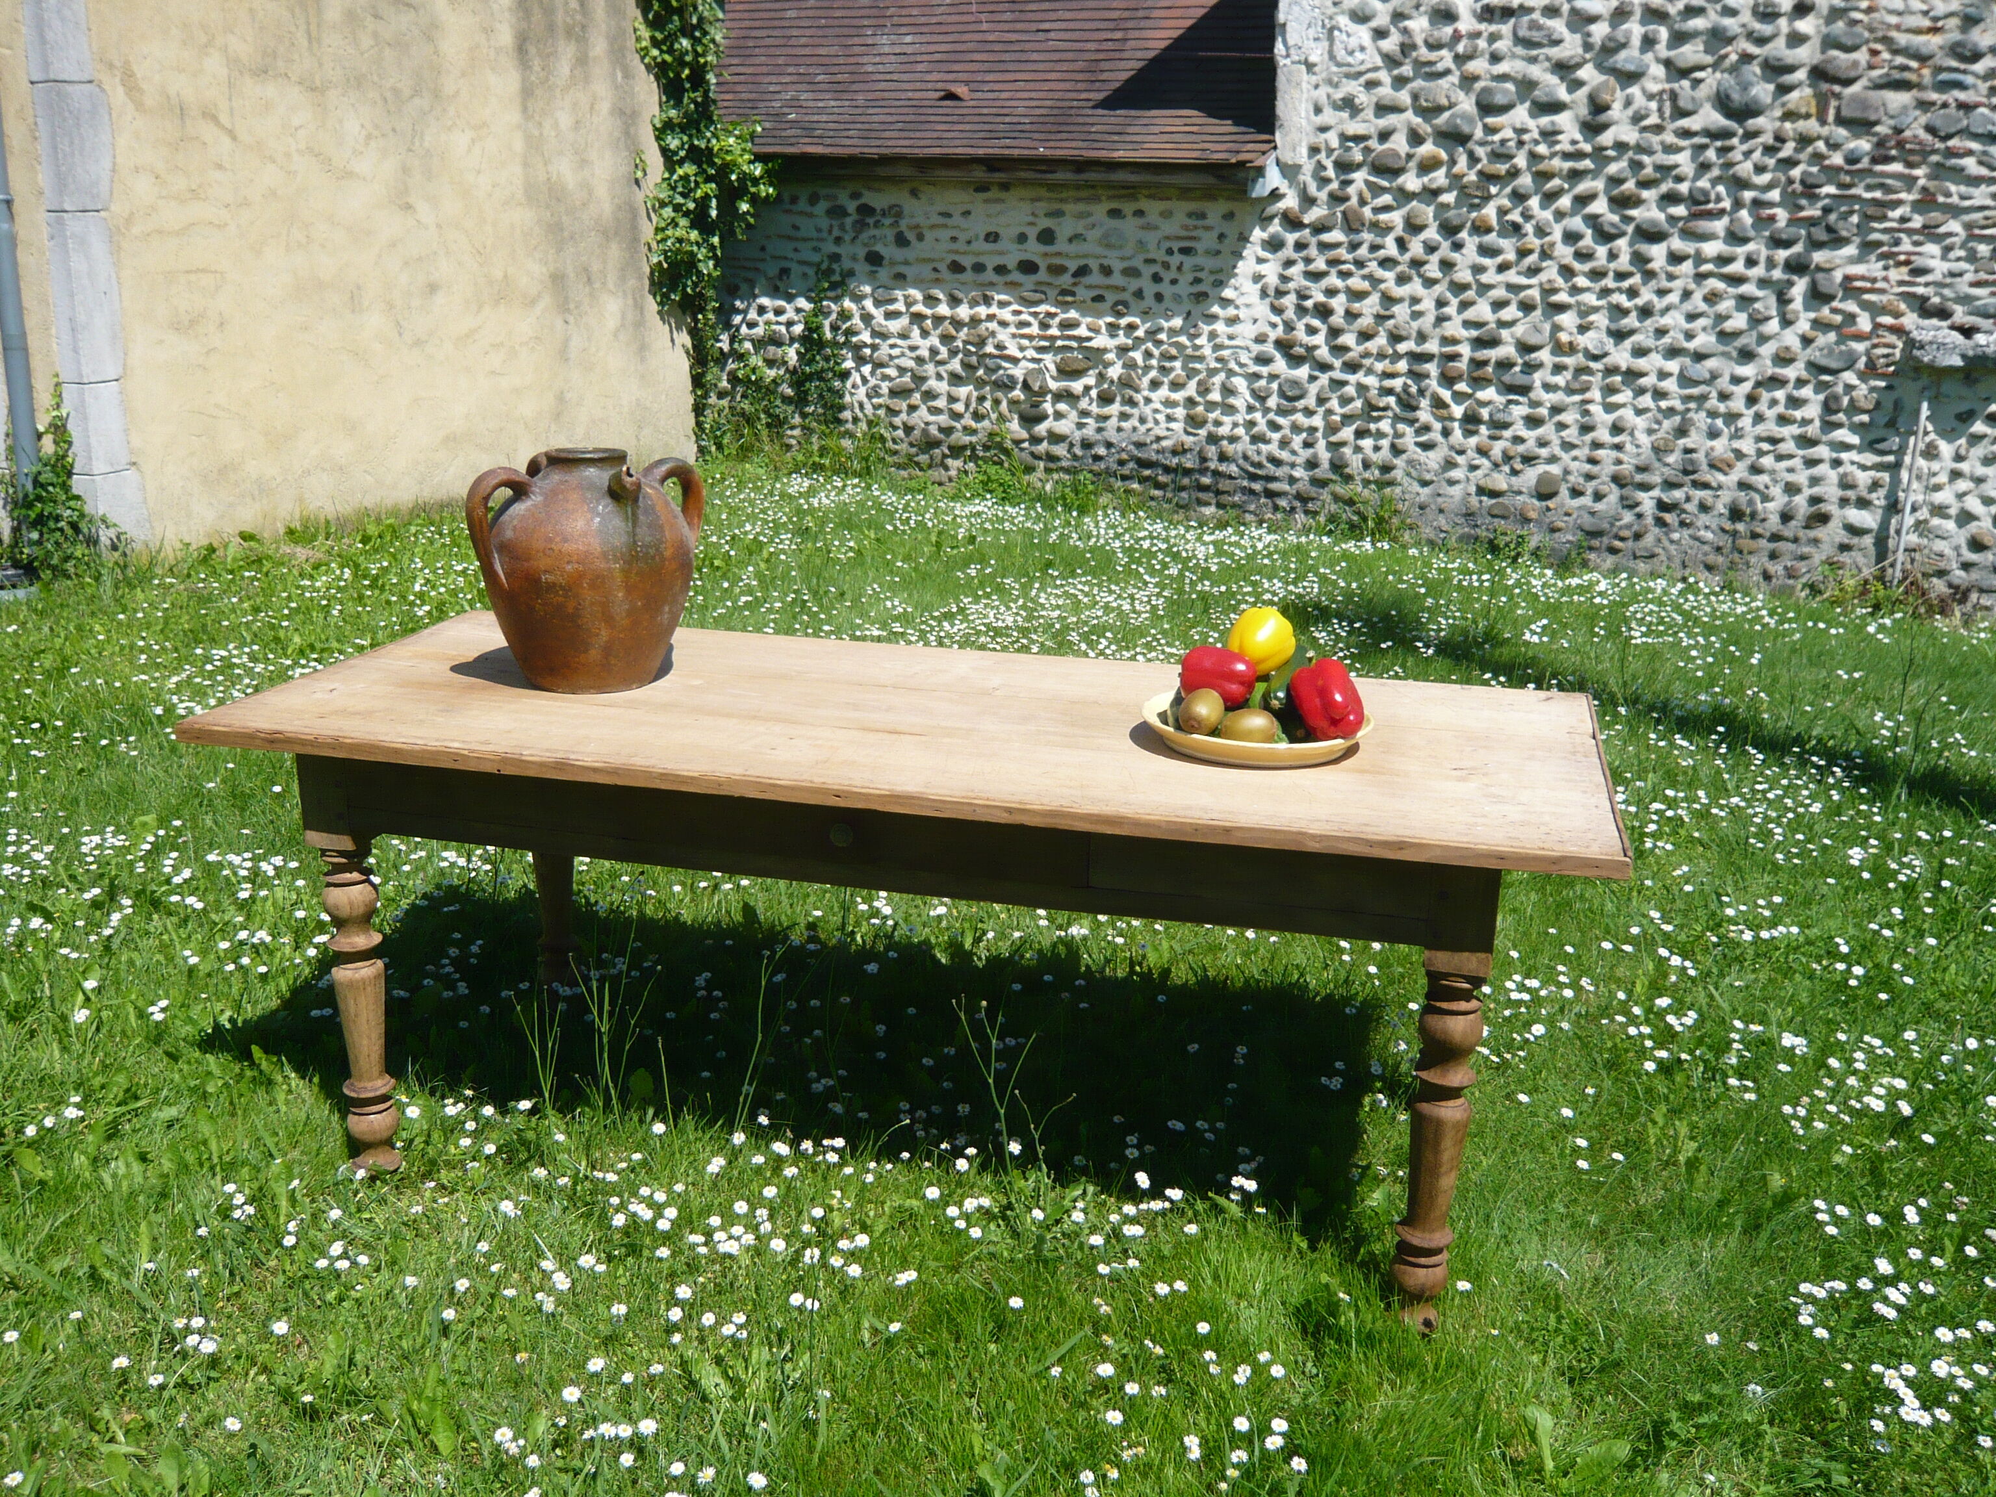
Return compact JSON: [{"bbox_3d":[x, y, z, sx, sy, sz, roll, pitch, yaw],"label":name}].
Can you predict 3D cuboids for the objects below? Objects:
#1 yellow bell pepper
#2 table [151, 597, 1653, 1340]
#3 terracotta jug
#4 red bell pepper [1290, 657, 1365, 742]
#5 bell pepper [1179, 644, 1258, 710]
[{"bbox_3d":[0.369,-0.150,2.593,0.089,0.089,0.095,37,51,0],"label":"yellow bell pepper"},{"bbox_3d":[-0.114,0.287,2.809,1.920,0.721,0.807,5,16,13],"label":"table"},{"bbox_3d":[-0.632,-0.275,2.797,0.392,0.346,0.356,-12,21,-38],"label":"terracotta jug"},{"bbox_3d":[0.456,-0.068,2.563,0.088,0.088,0.108,-19,58,0],"label":"red bell pepper"},{"bbox_3d":[0.303,-0.099,2.563,0.102,0.084,0.085,10,0,28],"label":"bell pepper"}]

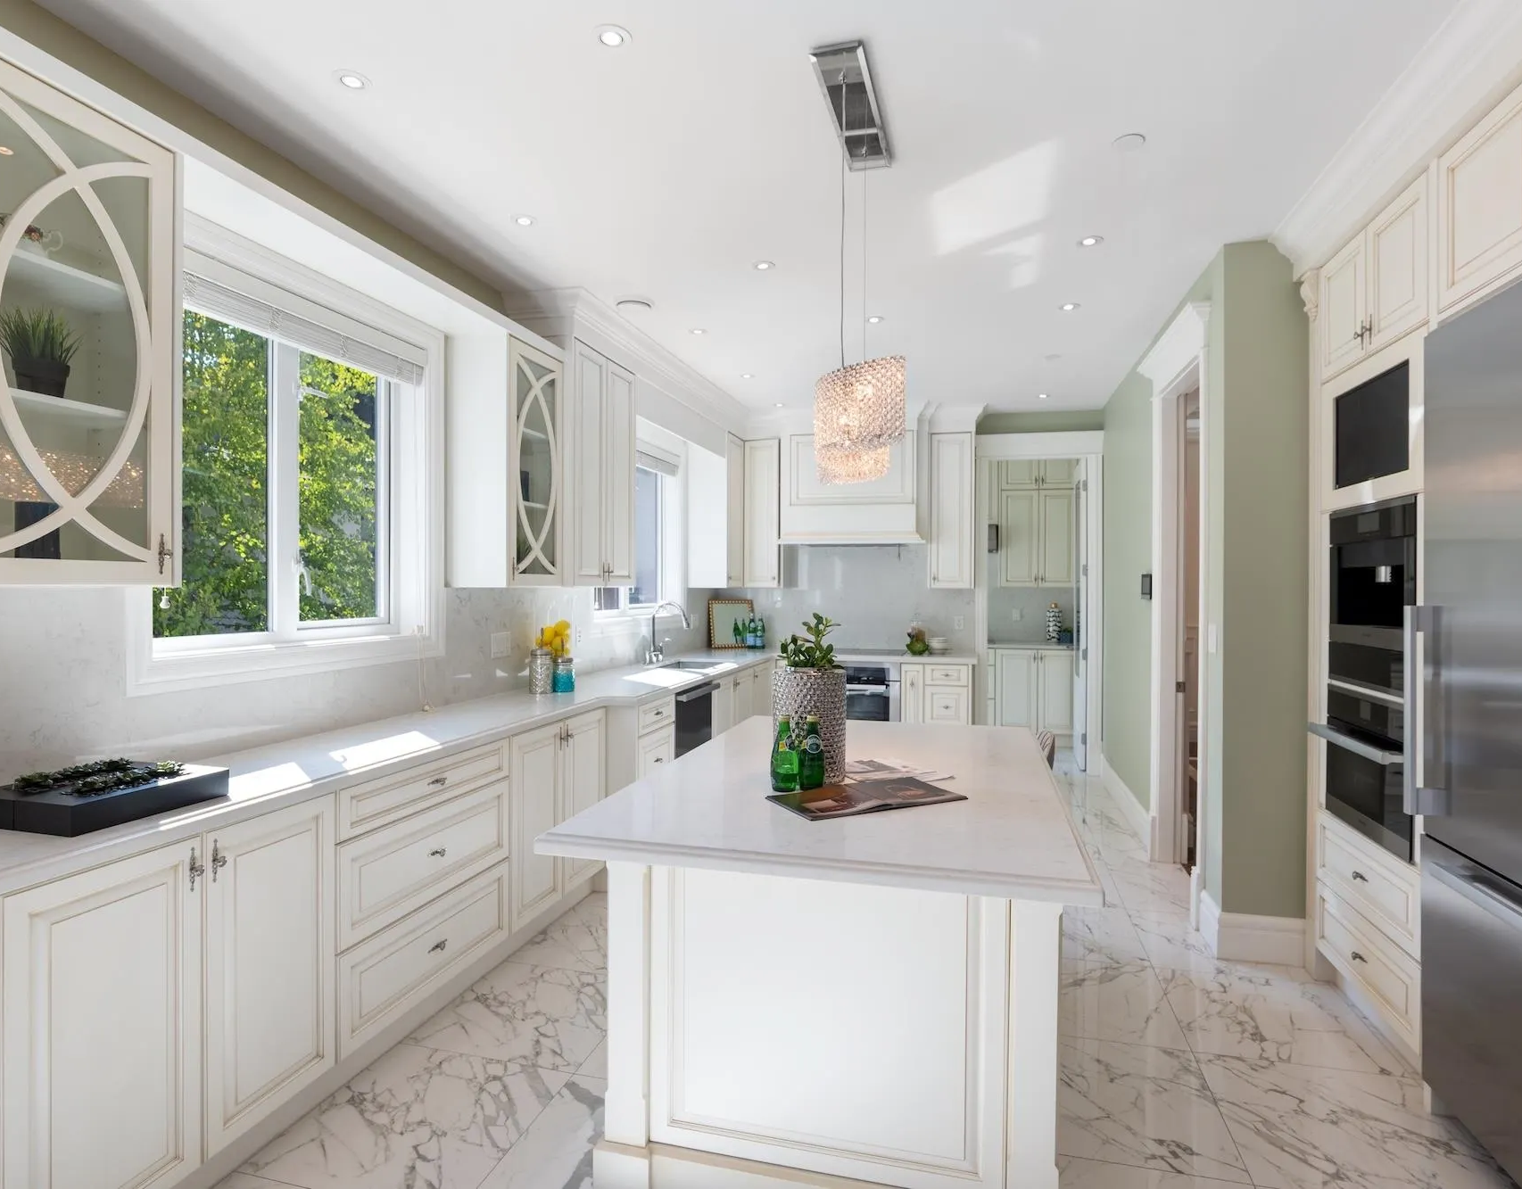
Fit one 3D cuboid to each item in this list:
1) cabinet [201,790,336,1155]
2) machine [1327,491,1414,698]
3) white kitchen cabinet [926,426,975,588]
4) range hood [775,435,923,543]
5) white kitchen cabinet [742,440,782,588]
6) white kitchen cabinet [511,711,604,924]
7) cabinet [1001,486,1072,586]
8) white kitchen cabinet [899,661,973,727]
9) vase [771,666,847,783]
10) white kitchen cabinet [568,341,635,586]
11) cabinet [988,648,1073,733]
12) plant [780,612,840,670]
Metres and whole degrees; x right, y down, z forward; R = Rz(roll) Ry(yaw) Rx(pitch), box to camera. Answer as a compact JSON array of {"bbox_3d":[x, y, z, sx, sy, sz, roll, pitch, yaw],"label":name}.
[{"bbox_3d":[-1.403,0.901,2.018,0.425,0.747,0.380,0,0,16],"label":"cabinet"},{"bbox_3d":[2.161,0.014,2.479,0.450,0.593,0.587,0,0,16],"label":"machine"},{"bbox_3d":[1.450,-0.617,6.013,0.330,1.143,0.330,0,0,16],"label":"white kitchen cabinet"},{"bbox_3d":[0.717,-0.768,5.993,1.040,0.790,0.540,0,0,15],"label":"range hood"},{"bbox_3d":[0.051,-0.628,6.404,0.285,1.152,0.330,0,0,16],"label":"white kitchen cabinet"},{"bbox_3d":[-1.030,0.894,3.357,0.425,0.747,0.744,0,0,16],"label":"white kitchen cabinet"},{"bbox_3d":[2.622,-0.523,7.490,0.690,0.905,0.350,0,0,15],"label":"cabinet"},{"bbox_3d":[1.334,0.905,6.012,0.520,0.782,0.550,0,0,16],"label":"white kitchen cabinet"},{"bbox_3d":[0.123,0.329,2.025,0.188,0.275,0.188,0,0,0],"label":"vase"},{"bbox_3d":[-0.939,-0.612,4.020,0.340,1.151,0.672,0,0,16],"label":"white kitchen cabinet"},{"bbox_3d":[2.545,0.877,7.392,0.730,0.770,0.600,0,0,15],"label":"cabinet"},{"bbox_3d":[0.127,0.125,2.064,0.155,0.160,0.150,0,0,15],"label":"plant"}]

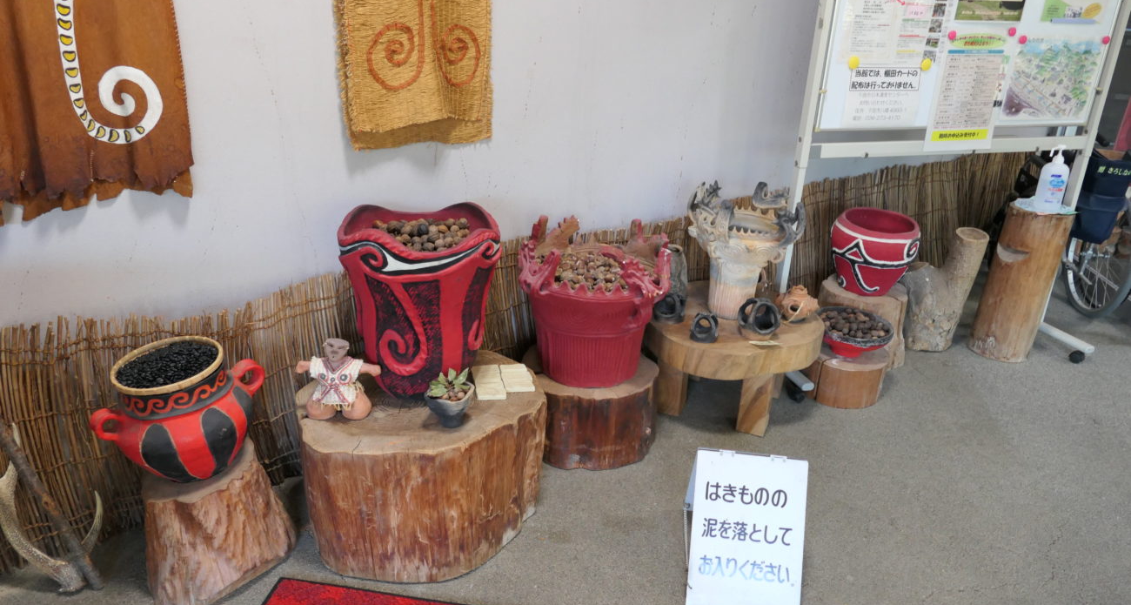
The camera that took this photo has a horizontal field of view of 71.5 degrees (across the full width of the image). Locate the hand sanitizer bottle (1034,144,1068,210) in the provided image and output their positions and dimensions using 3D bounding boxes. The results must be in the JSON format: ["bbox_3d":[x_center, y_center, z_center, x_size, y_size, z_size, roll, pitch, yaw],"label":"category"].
[{"bbox_3d":[1.856,-0.476,2.996,0.095,0.245,0.095,8,22,16],"label":"hand sanitizer bottle"}]

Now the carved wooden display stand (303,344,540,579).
[{"bbox_3d":[-0.369,0.394,2.063,0.610,0.330,0.580,2,22,0],"label":"carved wooden display stand"}]

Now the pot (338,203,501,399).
[{"bbox_3d":[-0.370,-0.006,2.040,0.400,0.440,0.380,-2,22,-10],"label":"pot"}]

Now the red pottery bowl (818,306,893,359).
[{"bbox_3d":[1.038,0.124,2.833,0.256,0.127,0.256,2,22,0],"label":"red pottery bowl"}]

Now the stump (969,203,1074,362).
[{"bbox_3d":[1.794,-0.075,3.101,0.220,0.580,0.220,2,22,0],"label":"stump"}]

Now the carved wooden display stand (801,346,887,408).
[{"bbox_3d":[0.992,0.255,2.807,0.290,0.130,0.265,10,23,20],"label":"carved wooden display stand"}]

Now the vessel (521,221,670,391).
[{"bbox_3d":[0.082,0.003,2.392,0.450,0.427,0.430,2,22,-1],"label":"vessel"}]

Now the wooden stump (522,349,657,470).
[{"bbox_3d":[0.074,0.314,2.461,0.415,0.215,0.400,2,22,0],"label":"wooden stump"}]

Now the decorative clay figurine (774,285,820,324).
[{"bbox_3d":[0.776,-0.003,2.627,0.135,0.118,0.120,11,23,21],"label":"decorative clay figurine"}]

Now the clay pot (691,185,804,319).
[{"bbox_3d":[0.579,-0.163,2.624,0.378,0.412,0.360,2,22,0],"label":"clay pot"}]

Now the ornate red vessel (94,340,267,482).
[{"bbox_3d":[-0.831,0.254,1.690,0.330,0.265,0.260,-16,32,-24],"label":"ornate red vessel"}]

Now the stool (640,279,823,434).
[{"bbox_3d":[0.550,0.189,2.746,0.630,0.336,0.630,2,22,0],"label":"stool"}]

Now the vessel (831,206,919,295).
[{"bbox_3d":[1.168,-0.184,2.997,0.318,0.279,0.318,2,22,0],"label":"vessel"}]

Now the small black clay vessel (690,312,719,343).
[{"bbox_3d":[0.439,0.078,2.472,0.094,0.075,0.088,7,23,10],"label":"small black clay vessel"}]

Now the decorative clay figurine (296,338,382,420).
[{"bbox_3d":[-0.542,0.172,1.913,0.196,0.187,0.115,1,22,-3],"label":"decorative clay figurine"}]

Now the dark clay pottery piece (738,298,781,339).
[{"bbox_3d":[0.629,0.053,2.548,0.140,0.125,0.135,-2,23,-9],"label":"dark clay pottery piece"}]

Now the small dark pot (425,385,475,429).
[{"bbox_3d":[-0.274,0.242,1.884,0.115,0.100,0.115,2,22,-1],"label":"small dark pot"}]

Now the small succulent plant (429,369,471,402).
[{"bbox_3d":[-0.278,0.197,1.876,0.095,0.060,0.090,2,22,0],"label":"small succulent plant"}]

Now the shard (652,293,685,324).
[{"bbox_3d":[0.343,0.013,2.586,0.108,0.090,0.090,9,23,17],"label":"shard"}]

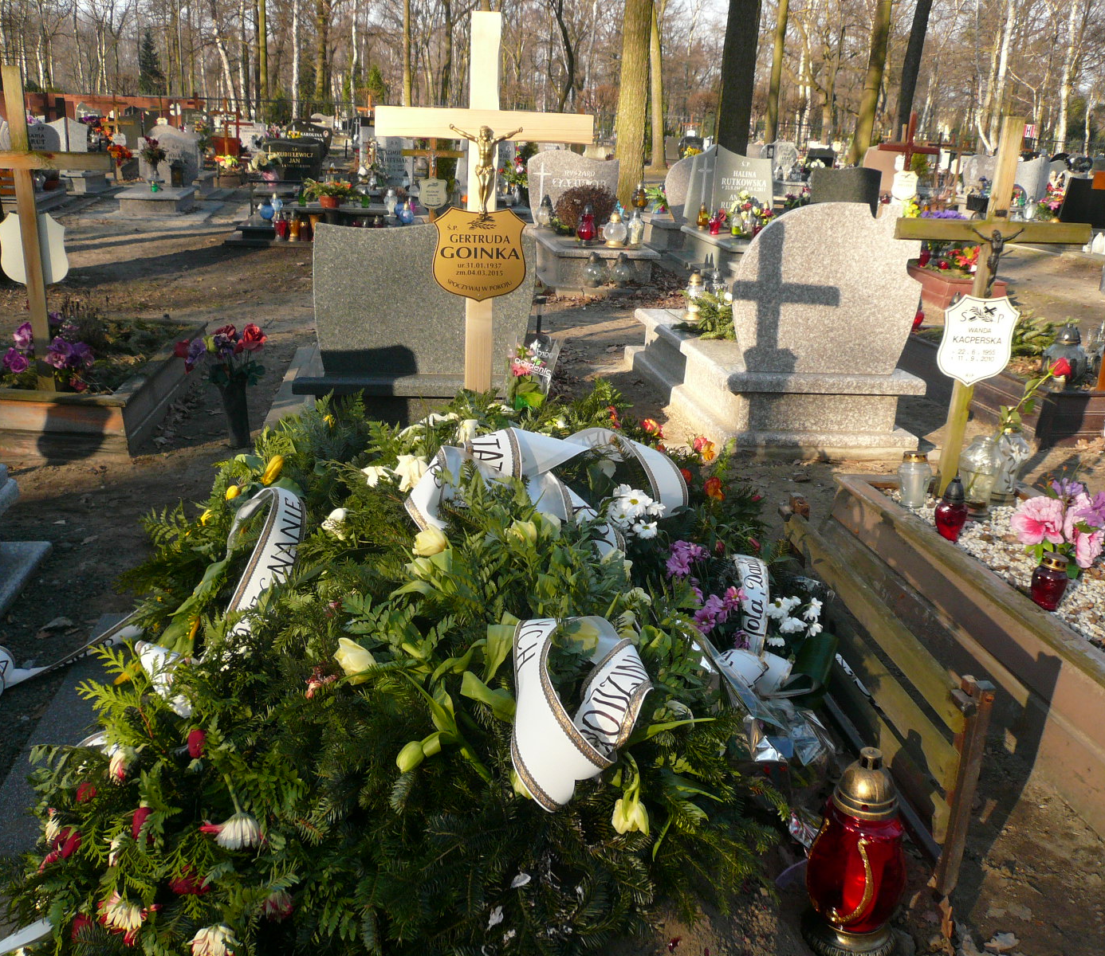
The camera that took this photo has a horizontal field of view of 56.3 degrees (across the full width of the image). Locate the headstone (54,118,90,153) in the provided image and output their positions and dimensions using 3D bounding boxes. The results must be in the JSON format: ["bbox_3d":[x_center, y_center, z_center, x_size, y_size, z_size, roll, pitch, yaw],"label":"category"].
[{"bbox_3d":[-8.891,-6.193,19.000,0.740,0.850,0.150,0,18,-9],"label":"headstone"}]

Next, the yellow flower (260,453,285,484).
[{"bbox_3d":[-0.721,-0.022,2.660,0.055,0.068,0.055,-4,20,-15],"label":"yellow flower"}]

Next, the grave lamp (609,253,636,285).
[{"bbox_3d":[0.644,-1.933,9.600,0.195,0.285,0.195,0,18,-9],"label":"grave lamp"}]

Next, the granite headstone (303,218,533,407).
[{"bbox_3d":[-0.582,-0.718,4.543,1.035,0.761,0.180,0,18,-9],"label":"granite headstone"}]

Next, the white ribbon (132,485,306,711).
[{"bbox_3d":[-0.752,0.251,2.330,0.320,0.310,0.420,-5,20,-18],"label":"white ribbon"}]

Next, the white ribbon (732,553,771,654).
[{"bbox_3d":[0.491,0.313,2.550,0.080,0.230,0.080,0,18,-9],"label":"white ribbon"}]

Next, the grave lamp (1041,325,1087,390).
[{"bbox_3d":[2.809,-0.667,5.650,0.220,0.345,0.220,0,19,-8],"label":"grave lamp"}]

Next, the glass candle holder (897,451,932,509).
[{"bbox_3d":[1.318,0.006,3.760,0.115,0.195,0.115,9,20,19],"label":"glass candle holder"}]

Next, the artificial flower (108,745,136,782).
[{"bbox_3d":[-0.834,0.553,2.000,0.052,0.060,0.050,-7,21,-24],"label":"artificial flower"}]

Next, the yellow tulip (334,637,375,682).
[{"bbox_3d":[-0.368,0.340,1.920,0.070,0.068,0.062,-2,19,-11],"label":"yellow tulip"}]

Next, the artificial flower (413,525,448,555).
[{"bbox_3d":[-0.292,0.151,2.480,0.080,0.068,0.078,15,22,34],"label":"artificial flower"}]

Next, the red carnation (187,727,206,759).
[{"bbox_3d":[-0.679,0.506,1.970,0.038,0.052,0.038,-5,20,-20],"label":"red carnation"}]

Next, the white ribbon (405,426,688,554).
[{"bbox_3d":[-0.015,0.023,2.540,0.640,0.200,0.320,2,19,0],"label":"white ribbon"}]

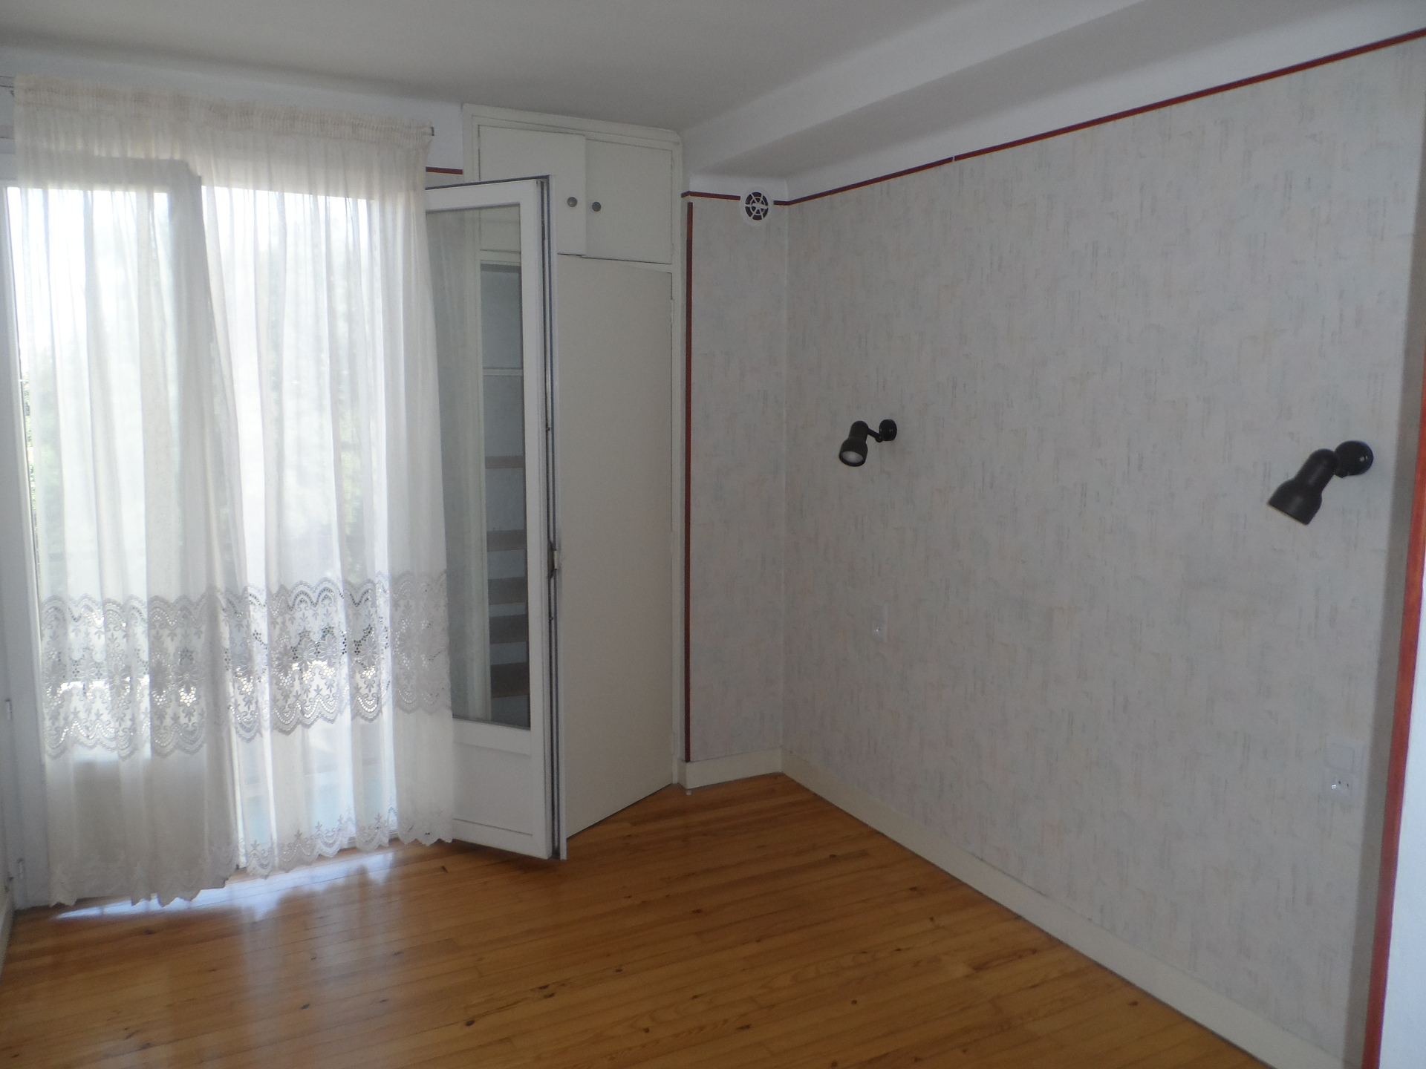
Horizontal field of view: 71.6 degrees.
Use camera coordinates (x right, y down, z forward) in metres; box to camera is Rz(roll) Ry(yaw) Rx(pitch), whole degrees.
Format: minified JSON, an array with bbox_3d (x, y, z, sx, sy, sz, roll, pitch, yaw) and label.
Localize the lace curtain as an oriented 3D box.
[{"bbox_3d":[-1.399,-0.080,3.003,1.131,2.328,0.110,-3,9,-24],"label":"lace curtain"}]

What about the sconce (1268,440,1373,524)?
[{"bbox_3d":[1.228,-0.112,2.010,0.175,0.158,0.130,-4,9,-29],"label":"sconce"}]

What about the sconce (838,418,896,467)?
[{"bbox_3d":[0.518,-0.301,3.250,0.195,0.155,0.110,-4,9,-29],"label":"sconce"}]

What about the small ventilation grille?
[{"bbox_3d":[0.163,-1.208,3.661,0.132,0.135,0.025,-4,9,-29],"label":"small ventilation grille"}]

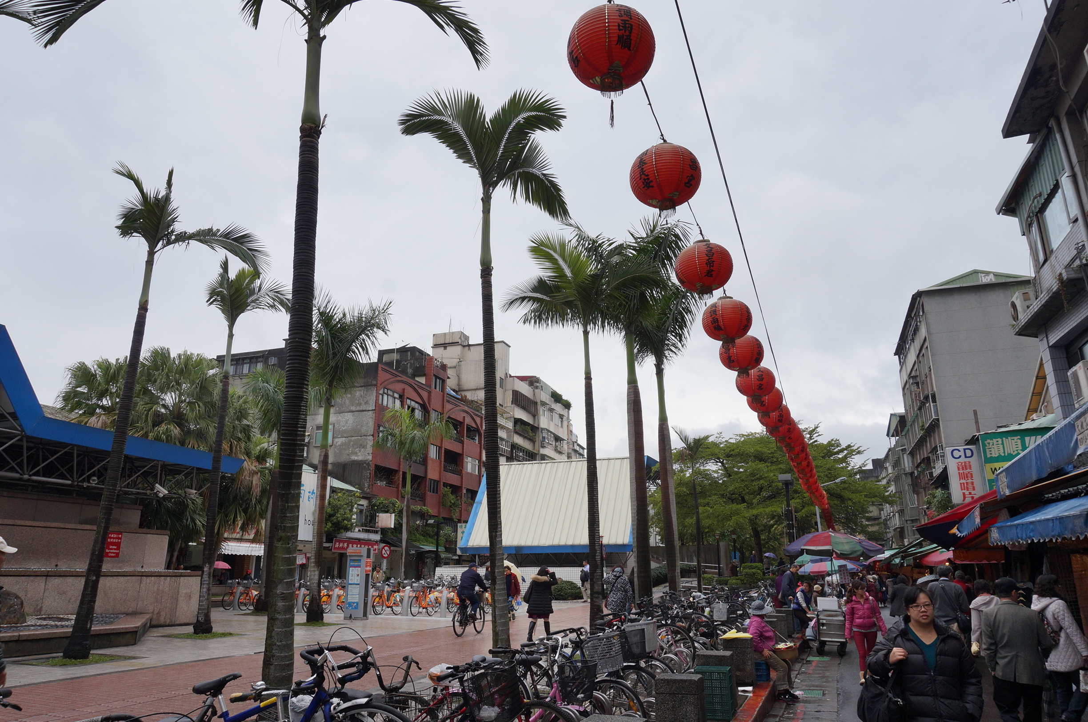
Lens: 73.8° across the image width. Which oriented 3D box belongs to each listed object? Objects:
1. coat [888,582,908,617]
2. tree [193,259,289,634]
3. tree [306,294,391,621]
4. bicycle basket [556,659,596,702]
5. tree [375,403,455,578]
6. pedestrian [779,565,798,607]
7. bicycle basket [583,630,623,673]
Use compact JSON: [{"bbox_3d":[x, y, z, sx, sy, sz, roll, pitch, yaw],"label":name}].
[{"bbox_3d":[8.350,5.578,16.919,0.520,0.755,0.340,-6,-17,21],"label":"coat"},{"bbox_3d":[-8.711,1.977,20.044,2.500,10.420,2.500,-6,-17,19],"label":"tree"},{"bbox_3d":[-7.284,2.958,24.739,3.900,11.030,3.900,0,-16,0],"label":"tree"},{"bbox_3d":[0.217,2.097,4.750,0.240,0.240,0.310,-4,-16,13],"label":"bicycle basket"},{"bbox_3d":[-5.314,5.741,28.726,3.100,7.937,3.100,-6,-17,20],"label":"tree"},{"bbox_3d":[5.618,5.400,16.457,0.450,1.630,0.500,-5,-17,14],"label":"pedestrian"},{"bbox_3d":[0.506,2.502,6.198,0.300,0.260,0.350,-10,-17,8],"label":"bicycle basket"}]

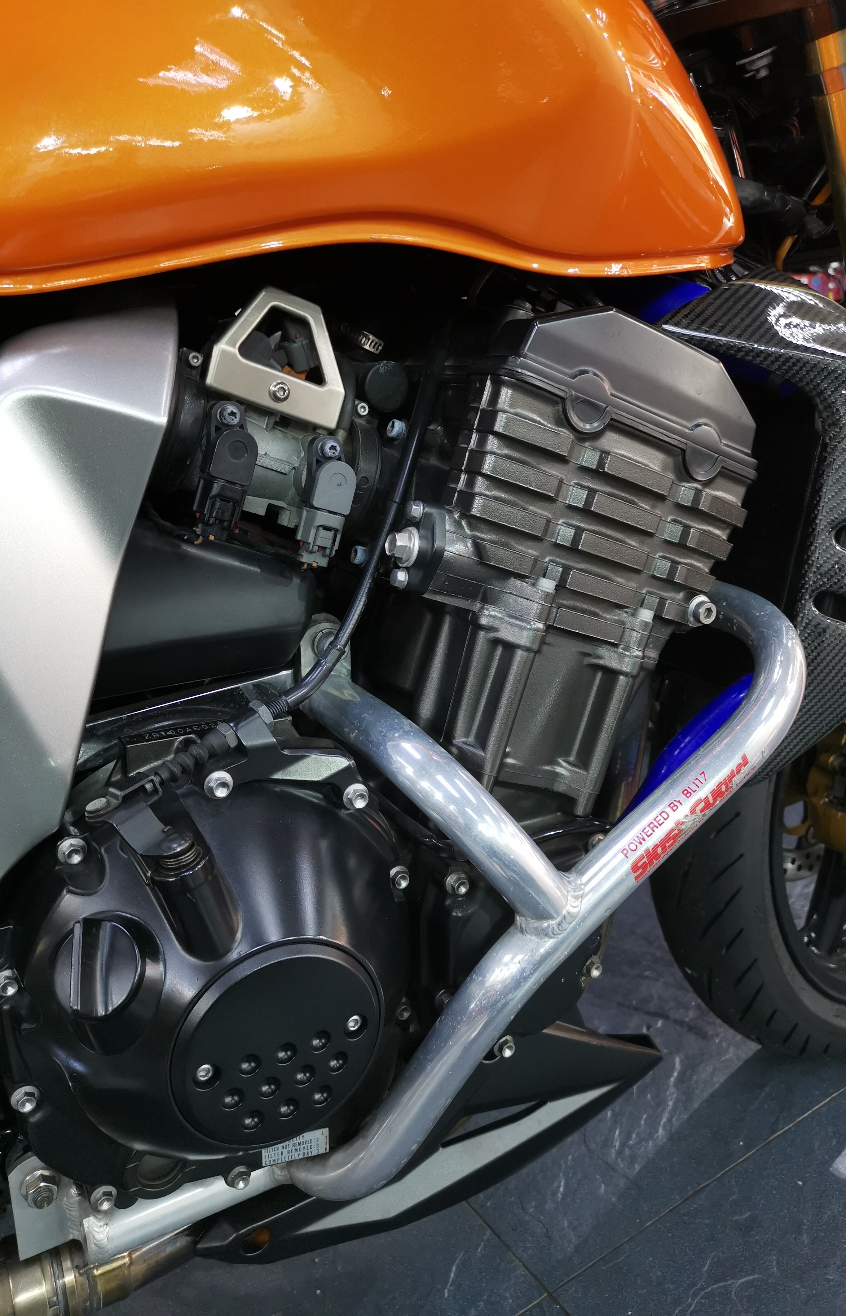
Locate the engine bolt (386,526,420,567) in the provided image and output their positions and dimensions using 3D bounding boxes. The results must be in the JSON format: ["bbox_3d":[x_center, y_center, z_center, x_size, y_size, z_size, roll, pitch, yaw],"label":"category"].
[{"bbox_3d":[-0.010,-0.056,0.520,0.013,0.020,0.020,5,9,-31],"label":"engine bolt"}]

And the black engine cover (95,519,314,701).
[{"bbox_3d":[-0.121,-0.031,0.519,0.130,0.082,0.058,-5,14,-28],"label":"black engine cover"}]

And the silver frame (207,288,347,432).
[{"bbox_3d":[-0.067,-0.143,0.488,0.069,0.052,0.020,12,5,-30],"label":"silver frame"}]

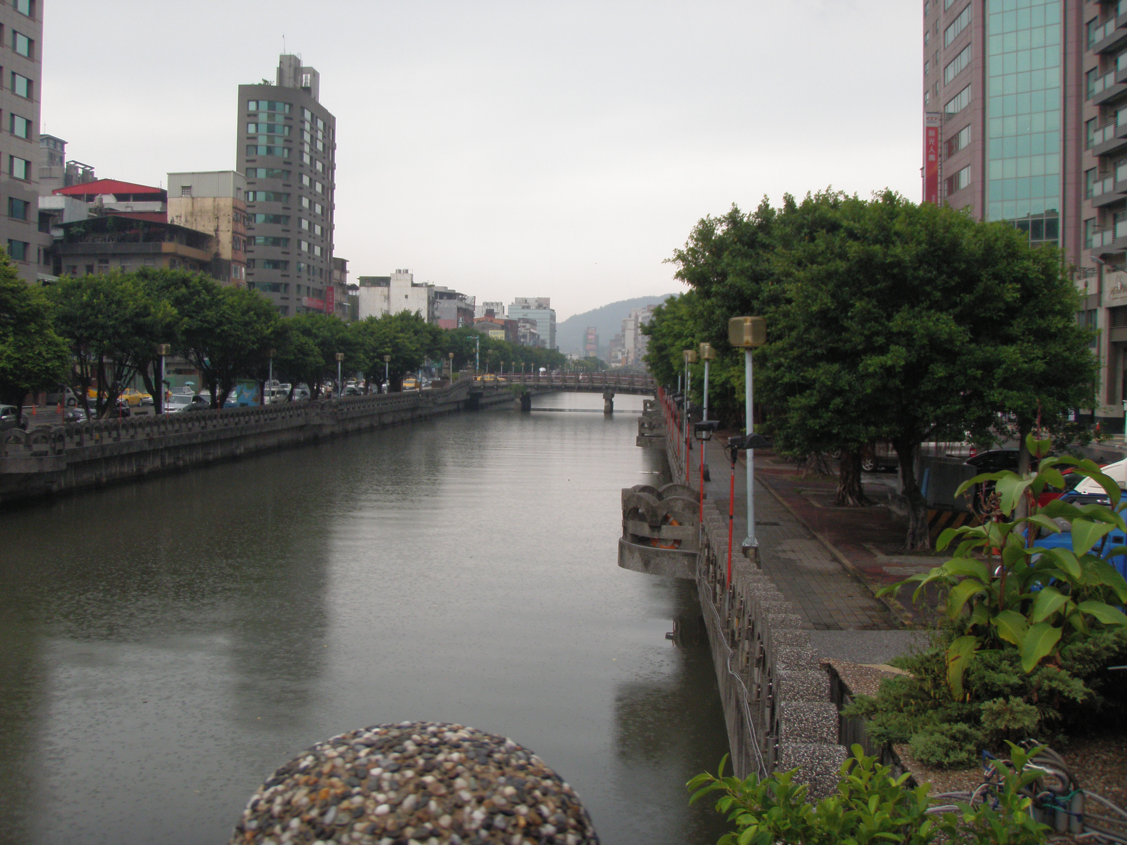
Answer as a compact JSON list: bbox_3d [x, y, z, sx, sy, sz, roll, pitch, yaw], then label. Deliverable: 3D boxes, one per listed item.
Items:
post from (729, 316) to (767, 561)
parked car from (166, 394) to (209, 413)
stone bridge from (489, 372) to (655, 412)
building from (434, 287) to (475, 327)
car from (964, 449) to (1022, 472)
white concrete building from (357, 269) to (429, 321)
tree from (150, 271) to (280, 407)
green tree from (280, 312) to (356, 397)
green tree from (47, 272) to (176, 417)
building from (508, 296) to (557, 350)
[{"bbox_3d":[2.966,0.284,19.949,0.600,3.997,0.580,1,3,4],"label":"post"},{"bbox_3d":[-24.309,-1.085,79.619,1.750,1.450,4.400,1,3,4],"label":"parked car"},{"bbox_3d":[1.287,-3.814,161.088,22.500,5.050,12.000,1,3,7],"label":"stone bridge"},{"bbox_3d":[-29.824,-21.452,303.000,11.000,22.458,20.000,1,3,4],"label":"building"},{"bbox_3d":[10.916,1.430,29.012,4.450,1.500,1.750,1,3,4],"label":"car"},{"bbox_3d":[-34.409,-20.136,261.095,14.000,23.369,12.000,1,3,4],"label":"white concrete building"},{"bbox_3d":[-21.096,-4.667,74.952,7.700,8.961,7.500,1,3,4],"label":"tree"},{"bbox_3d":[-19.290,-4.892,96.983,6.200,7.533,6.200,1,3,4],"label":"green tree"},{"bbox_3d":[-21.921,-3.409,59.979,6.300,7.734,6.300,1,3,4],"label":"green tree"},{"bbox_3d":[-13.497,-35.780,521.016,18.000,32.459,22.000,1,3,4],"label":"building"}]

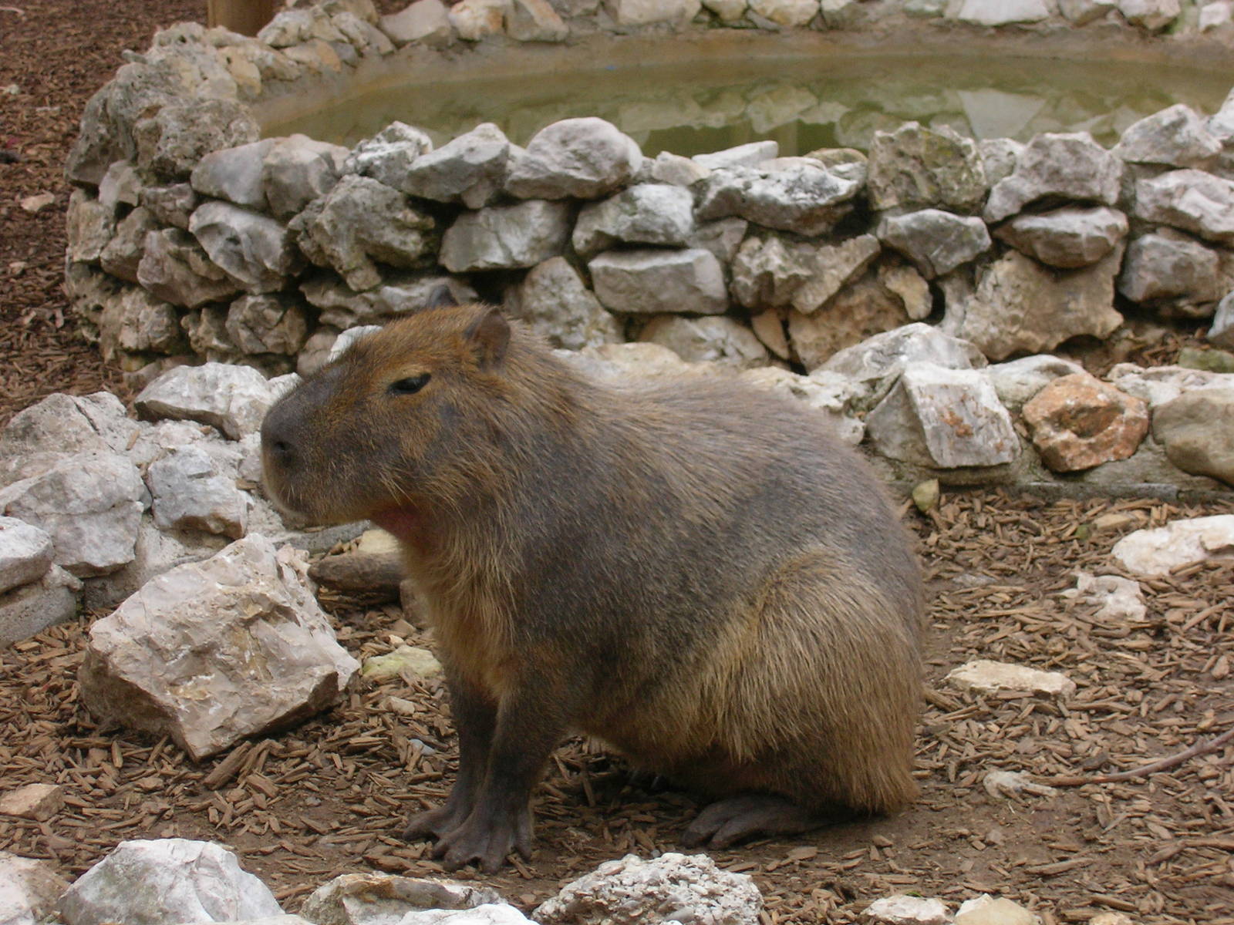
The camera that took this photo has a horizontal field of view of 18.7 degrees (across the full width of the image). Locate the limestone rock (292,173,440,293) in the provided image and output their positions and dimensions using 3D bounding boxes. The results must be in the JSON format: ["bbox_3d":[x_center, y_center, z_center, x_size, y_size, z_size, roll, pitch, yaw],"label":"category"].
[{"bbox_3d":[-0.466,-0.426,6.895,0.216,0.203,0.200,7,15,29],"label":"limestone rock"}]

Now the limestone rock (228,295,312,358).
[{"bbox_3d":[-0.625,-0.246,6.702,0.141,0.106,0.113,3,15,12],"label":"limestone rock"}]

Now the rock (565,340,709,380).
[{"bbox_3d":[0.033,-0.143,6.210,0.250,0.120,0.180,0,12,0],"label":"rock"}]

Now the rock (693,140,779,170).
[{"bbox_3d":[0.212,-0.550,6.692,0.153,0.043,0.107,0,14,0],"label":"rock"}]

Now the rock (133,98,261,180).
[{"bbox_3d":[-0.808,-0.624,7.199,0.200,0.145,0.189,-9,16,-34],"label":"rock"}]

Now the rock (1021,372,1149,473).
[{"bbox_3d":[0.766,-0.066,6.125,0.195,0.155,0.150,0,12,0],"label":"rock"}]

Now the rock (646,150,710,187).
[{"bbox_3d":[0.109,-0.531,6.754,0.126,0.059,0.100,0,13,0],"label":"rock"}]

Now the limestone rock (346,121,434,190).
[{"bbox_3d":[-0.416,-0.564,6.863,0.120,0.119,0.150,7,15,27],"label":"limestone rock"}]

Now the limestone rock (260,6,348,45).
[{"bbox_3d":[-0.792,-1.107,9.480,0.210,0.100,0.160,-7,14,-29],"label":"limestone rock"}]

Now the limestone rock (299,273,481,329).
[{"bbox_3d":[-0.417,-0.285,6.870,0.307,0.081,0.170,6,14,26],"label":"limestone rock"}]

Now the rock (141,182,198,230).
[{"bbox_3d":[-0.807,-0.463,6.750,0.095,0.083,0.080,5,15,19],"label":"rock"}]

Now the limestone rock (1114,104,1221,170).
[{"bbox_3d":[1.071,-0.633,7.273,0.160,0.111,0.194,7,15,29],"label":"limestone rock"}]

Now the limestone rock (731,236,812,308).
[{"bbox_3d":[0.287,-0.353,6.942,0.155,0.130,0.140,1,12,5],"label":"limestone rock"}]

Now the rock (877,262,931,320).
[{"bbox_3d":[0.521,-0.310,6.775,0.080,0.101,0.090,-5,14,-20],"label":"rock"}]

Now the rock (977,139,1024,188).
[{"bbox_3d":[0.723,-0.561,7.040,0.100,0.085,0.110,0,12,0],"label":"rock"}]

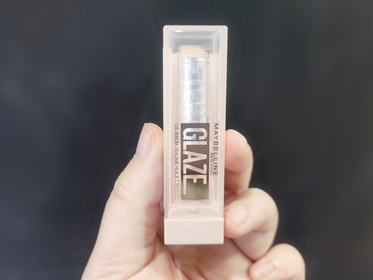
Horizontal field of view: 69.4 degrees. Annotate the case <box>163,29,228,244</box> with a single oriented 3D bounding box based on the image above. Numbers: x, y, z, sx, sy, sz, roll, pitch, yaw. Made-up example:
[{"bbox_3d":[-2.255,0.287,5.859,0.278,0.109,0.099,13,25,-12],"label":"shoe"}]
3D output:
[{"bbox_3d":[0.003,-0.001,0.103,0.021,0.076,0.021,0,6,0],"label":"case"}]

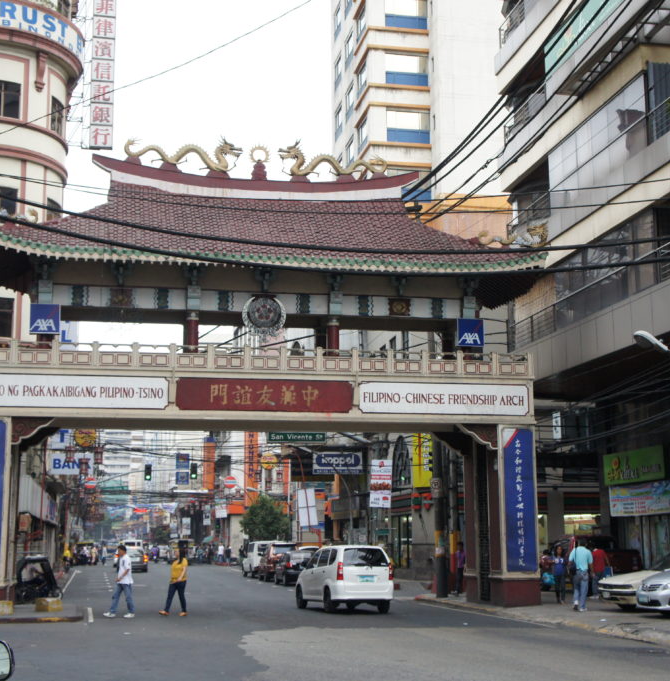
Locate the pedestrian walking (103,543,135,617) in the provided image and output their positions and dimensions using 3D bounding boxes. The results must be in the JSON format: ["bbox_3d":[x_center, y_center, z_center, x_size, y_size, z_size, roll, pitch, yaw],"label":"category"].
[{"bbox_3d":[-5.233,5.871,27.036,0.750,1.712,0.480,2,-11,-11],"label":"pedestrian walking"}]

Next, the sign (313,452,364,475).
[{"bbox_3d":[0.138,5.650,50.916,2.280,1.030,0.180,2,-10,-12],"label":"sign"}]

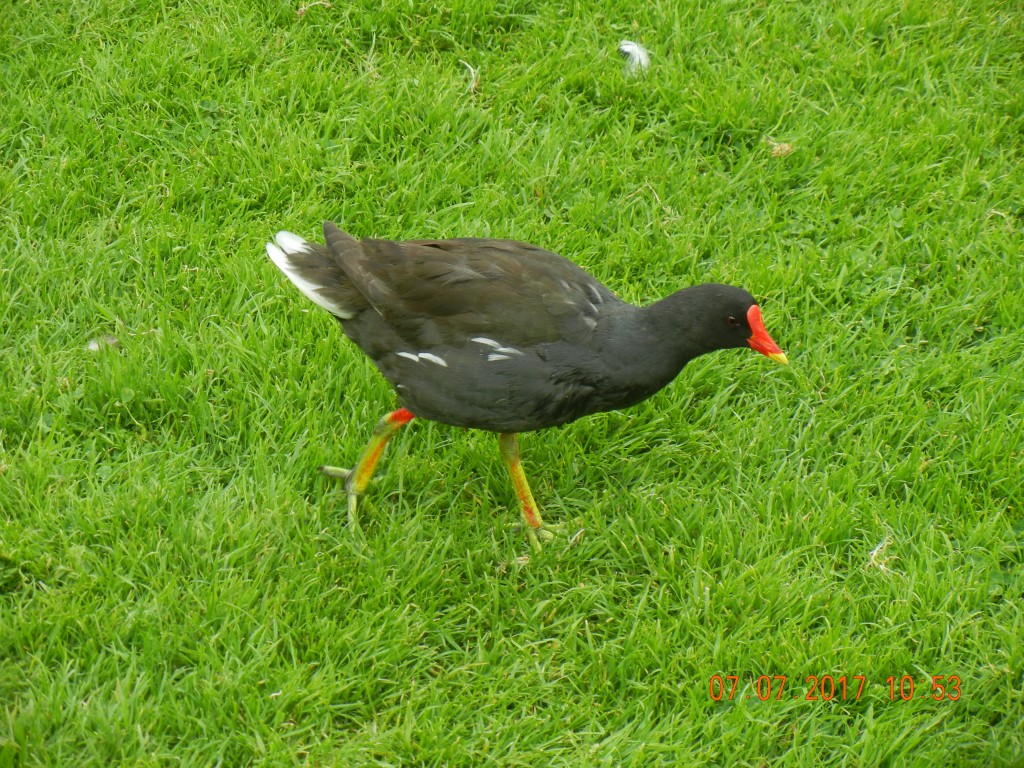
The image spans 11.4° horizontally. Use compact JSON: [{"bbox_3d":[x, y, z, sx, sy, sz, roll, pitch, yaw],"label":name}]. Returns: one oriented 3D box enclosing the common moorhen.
[{"bbox_3d":[0.009,-0.005,3.150,0.320,0.208,0.120,2,26,4],"label":"common moorhen"}]

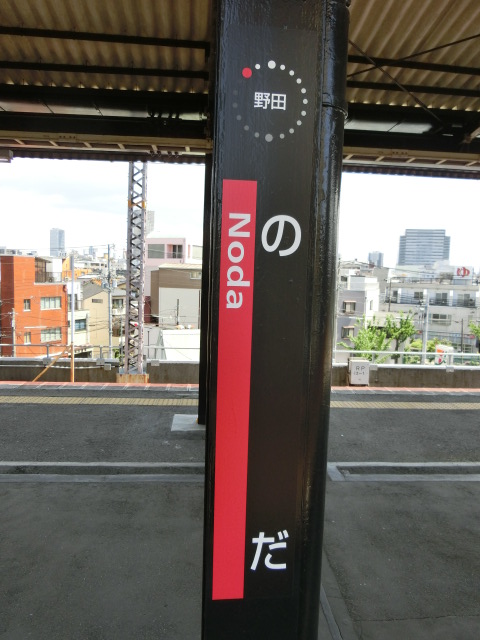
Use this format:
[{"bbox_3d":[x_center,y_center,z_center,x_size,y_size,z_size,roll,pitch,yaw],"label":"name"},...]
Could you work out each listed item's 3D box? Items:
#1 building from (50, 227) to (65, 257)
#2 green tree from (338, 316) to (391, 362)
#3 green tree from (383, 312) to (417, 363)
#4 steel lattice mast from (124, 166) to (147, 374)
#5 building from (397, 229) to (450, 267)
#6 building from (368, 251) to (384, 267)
[{"bbox_3d":[-456.527,-148.821,1154.399,25.000,153.040,25.000,2,3,11],"label":"building"},{"bbox_3d":[9.315,3.254,35.203,3.700,7.050,3.600,2,3,10],"label":"green tree"},{"bbox_3d":[13.341,3.019,39.210,2.700,7.320,2.600,3,3,15],"label":"green tree"},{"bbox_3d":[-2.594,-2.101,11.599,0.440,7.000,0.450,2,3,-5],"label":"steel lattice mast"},{"bbox_3d":[212.359,-60.682,542.596,54.000,90.300,27.000,2,3,7],"label":"building"},{"bbox_3d":[251.853,-88.902,859.923,19.000,74.630,17.000,6,6,41],"label":"building"}]

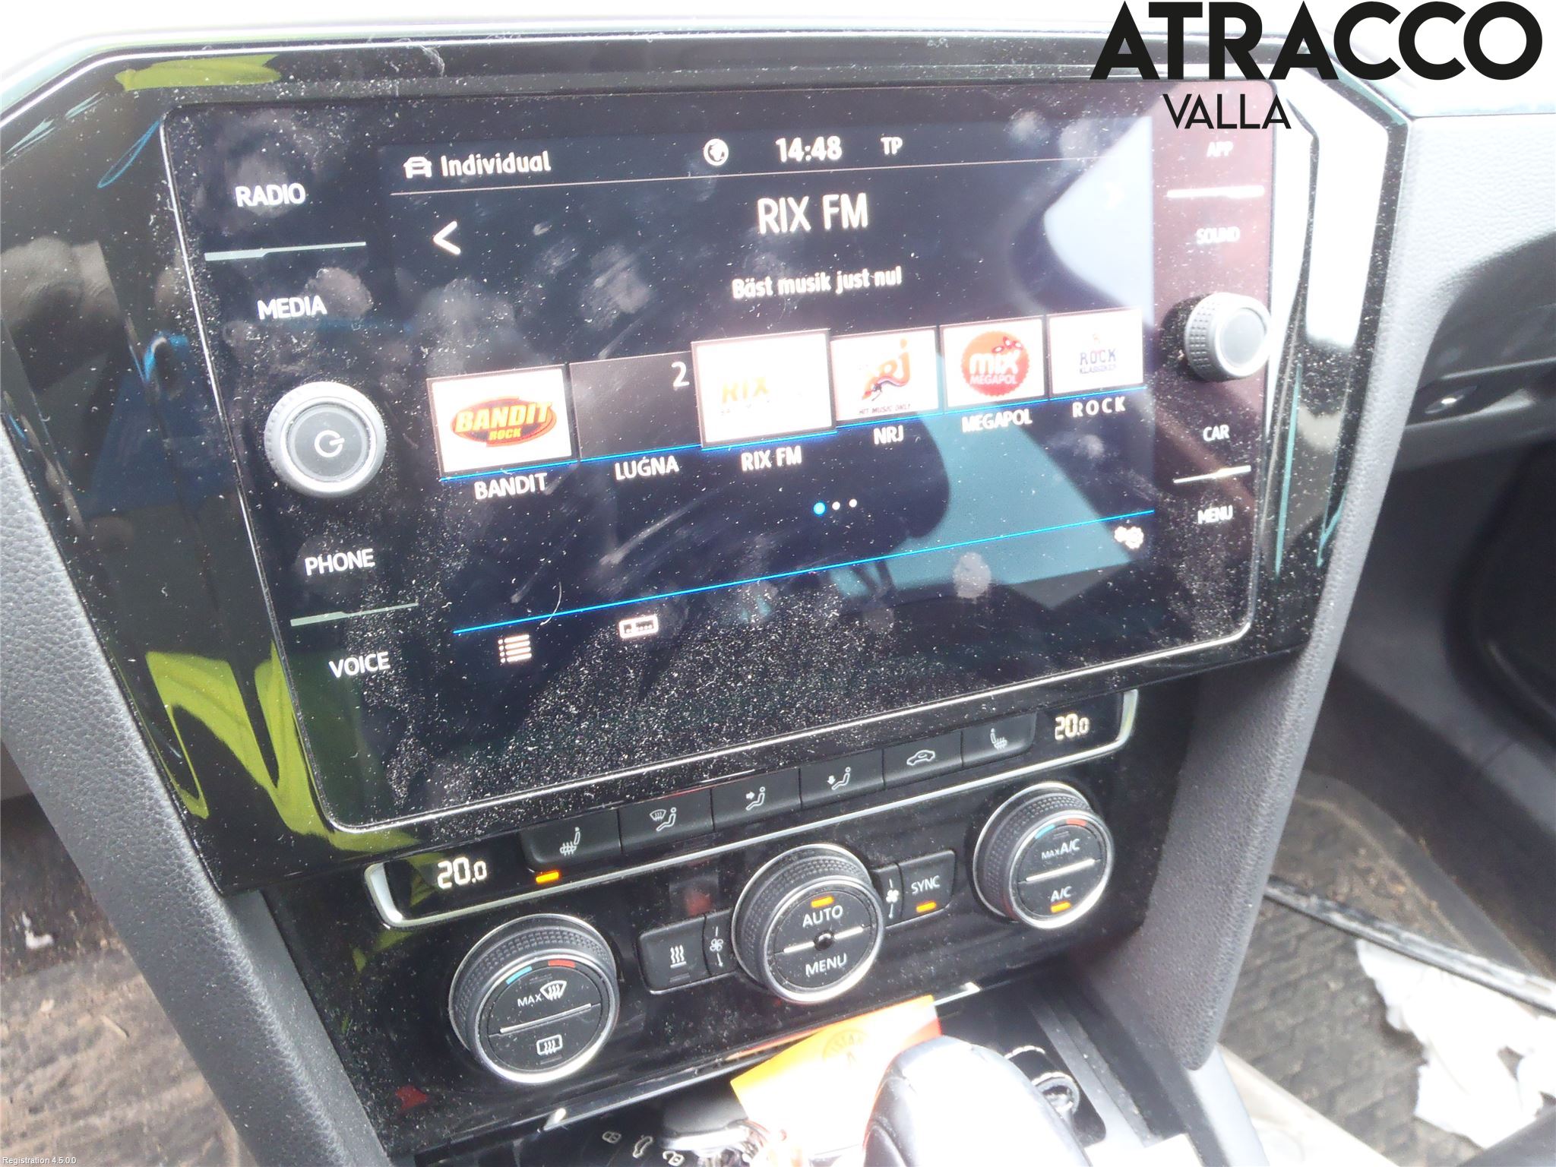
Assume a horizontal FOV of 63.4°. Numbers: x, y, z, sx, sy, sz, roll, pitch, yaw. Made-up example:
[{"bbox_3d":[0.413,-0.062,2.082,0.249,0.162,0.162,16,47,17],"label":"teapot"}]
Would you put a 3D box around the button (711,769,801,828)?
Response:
[{"bbox_3d":[-0.006,0.056,0.330,0.025,0.013,0.006,-10,12,-21],"label":"button"}]

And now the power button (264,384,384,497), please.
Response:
[{"bbox_3d":[-0.083,-0.026,0.232,0.021,0.021,0.011,-10,14,-21],"label":"power button"}]

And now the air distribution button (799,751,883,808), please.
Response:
[{"bbox_3d":[0.017,0.052,0.338,0.025,0.013,0.006,-10,12,-21],"label":"air distribution button"}]

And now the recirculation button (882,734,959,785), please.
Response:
[{"bbox_3d":[0.039,0.048,0.347,0.025,0.013,0.006,-10,12,-21],"label":"recirculation button"}]

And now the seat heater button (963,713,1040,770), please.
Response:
[{"bbox_3d":[0.062,0.044,0.356,0.025,0.013,0.006,-10,12,-21],"label":"seat heater button"}]

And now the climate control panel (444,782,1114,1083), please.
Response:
[{"bbox_3d":[0.010,0.093,0.339,0.192,0.044,0.018,-10,11,-21],"label":"climate control panel"}]

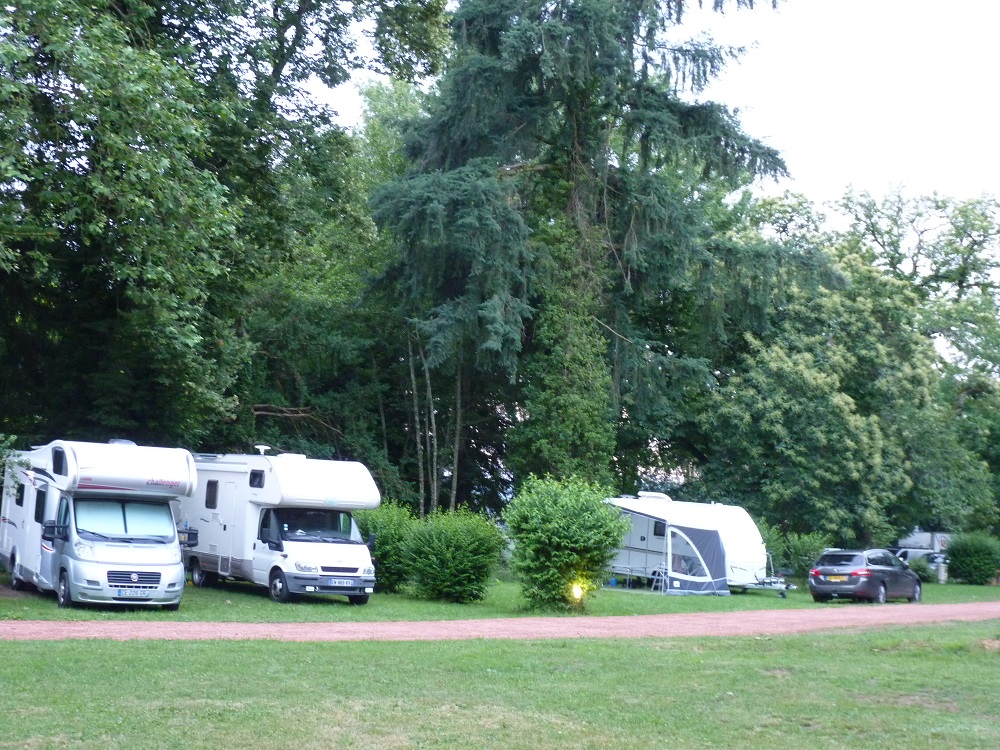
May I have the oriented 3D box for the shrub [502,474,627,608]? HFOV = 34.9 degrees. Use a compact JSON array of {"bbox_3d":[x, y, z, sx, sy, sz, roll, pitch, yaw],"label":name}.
[{"bbox_3d":[1.407,3.688,34.123,2.500,2.700,2.450,2,-5,0],"label":"shrub"}]

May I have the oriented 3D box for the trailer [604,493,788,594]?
[{"bbox_3d":[5.149,4.628,42.889,6.300,2.600,2.350,-1,-6,36],"label":"trailer"}]

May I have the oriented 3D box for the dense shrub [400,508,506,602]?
[{"bbox_3d":[-1.022,4.001,34.930,2.150,2.000,2.050,2,-5,0],"label":"dense shrub"}]

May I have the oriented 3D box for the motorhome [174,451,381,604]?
[{"bbox_3d":[-4.824,3.251,34.213,2.280,3.030,6.480,5,-5,-32],"label":"motorhome"}]

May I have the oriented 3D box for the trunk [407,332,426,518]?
[{"bbox_3d":[-2.240,2.019,42.500,0.250,6.702,0.250,-4,0,0],"label":"trunk"}]

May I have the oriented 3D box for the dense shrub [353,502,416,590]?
[{"bbox_3d":[-2.770,4.080,37.460,1.950,2.100,1.950,2,-5,0],"label":"dense shrub"}]

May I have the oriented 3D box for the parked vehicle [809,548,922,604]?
[{"bbox_3d":[9.833,5.372,42.478,1.840,1.470,4.580,-1,-6,33],"label":"parked vehicle"}]

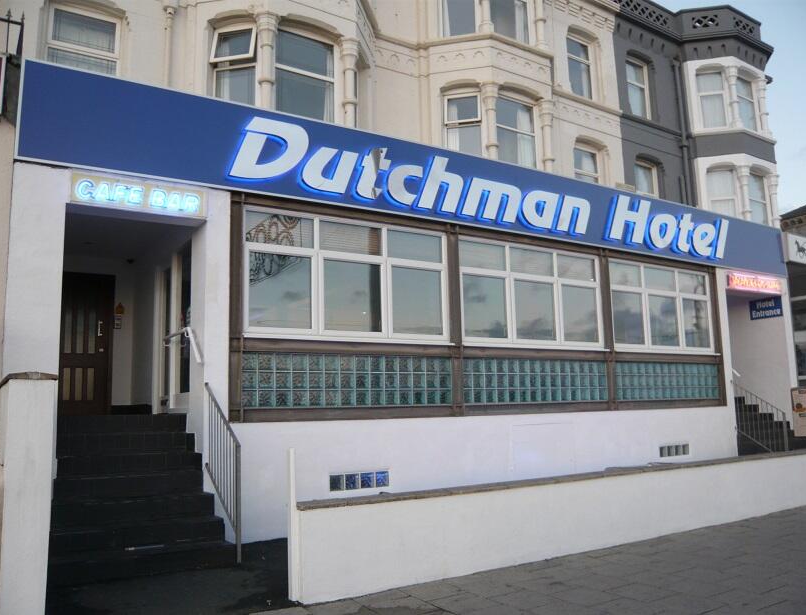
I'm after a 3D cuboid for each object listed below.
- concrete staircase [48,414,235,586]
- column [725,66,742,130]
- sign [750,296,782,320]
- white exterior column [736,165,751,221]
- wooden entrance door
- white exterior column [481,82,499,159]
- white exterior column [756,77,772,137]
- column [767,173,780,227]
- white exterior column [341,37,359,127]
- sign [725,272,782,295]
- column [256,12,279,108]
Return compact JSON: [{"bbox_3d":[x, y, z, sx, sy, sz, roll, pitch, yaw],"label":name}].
[{"bbox_3d":[-2.526,1.669,6.149,1.430,1.330,1.840,4,-11,-32],"label":"concrete staircase"},{"bbox_3d":[9.326,-5.876,18.587,0.290,1.830,0.290,4,-11,-32],"label":"column"},{"bbox_3d":[7.359,0.020,13.475,0.040,0.400,0.650,4,-11,-32],"label":"sign"},{"bbox_3d":[9.413,-2.832,18.066,0.290,2.050,0.290,4,-11,-32],"label":"white exterior column"},{"bbox_3d":[-4.216,0.488,8.633,0.820,1.940,0.080,4,-11,-32],"label":"wooden entrance door"},{"bbox_3d":[1.748,-3.416,13.047,0.290,2.050,0.290,-2,-10,0],"label":"white exterior column"},{"bbox_3d":[10.584,-5.786,19.378,0.290,1.830,0.290,4,-11,-32],"label":"white exterior column"},{"bbox_3d":[10.670,-2.741,18.857,0.290,2.050,0.290,4,-11,-32],"label":"column"},{"bbox_3d":[-0.894,-3.611,11.351,0.290,2.050,0.290,-2,-10,0],"label":"white exterior column"},{"bbox_3d":[6.699,-0.443,12.621,1.780,0.310,0.120,4,-11,-32],"label":"sign"},{"bbox_3d":[-2.164,-3.703,10.552,0.290,2.050,0.290,4,-11,-32],"label":"column"}]

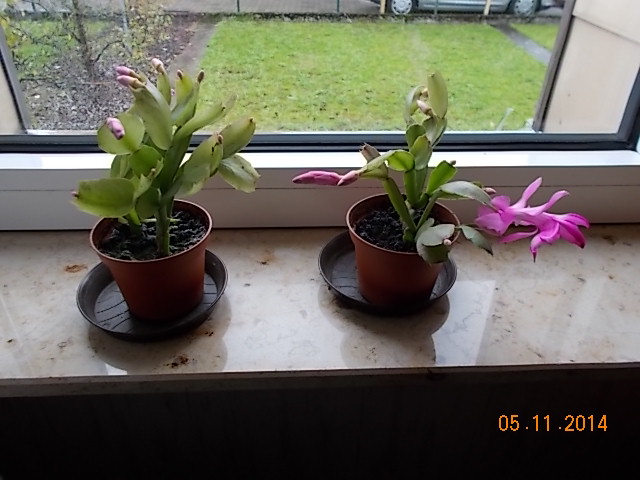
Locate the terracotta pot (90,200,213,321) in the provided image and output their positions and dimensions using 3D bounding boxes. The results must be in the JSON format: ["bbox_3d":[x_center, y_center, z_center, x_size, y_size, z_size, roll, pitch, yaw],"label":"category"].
[{"bbox_3d":[-0.130,0.019,0.450,0.091,0.069,0.091,1,34,-1],"label":"terracotta pot"}]

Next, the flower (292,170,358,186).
[{"bbox_3d":[0.004,-0.046,0.417,0.051,0.014,0.015,1,34,0],"label":"flower"}]

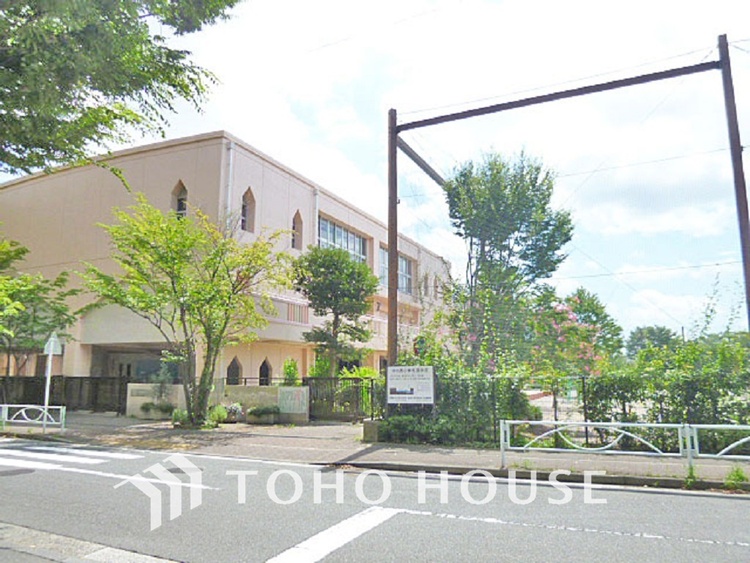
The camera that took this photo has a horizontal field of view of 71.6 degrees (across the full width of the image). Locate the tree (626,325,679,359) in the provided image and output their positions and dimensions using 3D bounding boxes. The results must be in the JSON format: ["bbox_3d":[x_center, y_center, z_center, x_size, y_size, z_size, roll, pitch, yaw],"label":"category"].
[{"bbox_3d":[40.725,9.752,75.526,8.000,7.010,7.600,-5,-10,28],"label":"tree"}]

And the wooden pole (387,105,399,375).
[{"bbox_3d":[0.437,-0.378,13.664,0.180,8.850,0.180,-4,-10,26],"label":"wooden pole"}]

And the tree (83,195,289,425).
[{"bbox_3d":[-6.485,0.903,17.896,7.000,7.940,6.300,3,-9,-20],"label":"tree"}]

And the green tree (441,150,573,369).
[{"bbox_3d":[3.849,0.138,15.113,3.700,8.170,3.600,-2,-9,14],"label":"green tree"}]

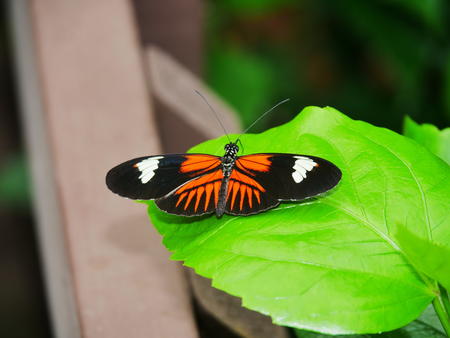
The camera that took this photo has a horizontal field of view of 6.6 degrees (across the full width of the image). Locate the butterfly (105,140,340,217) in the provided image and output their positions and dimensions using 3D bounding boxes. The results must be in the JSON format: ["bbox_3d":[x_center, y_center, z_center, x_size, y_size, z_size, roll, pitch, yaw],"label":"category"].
[{"bbox_3d":[-0.001,0.003,1.185,0.074,0.012,0.029,-2,49,13],"label":"butterfly"}]

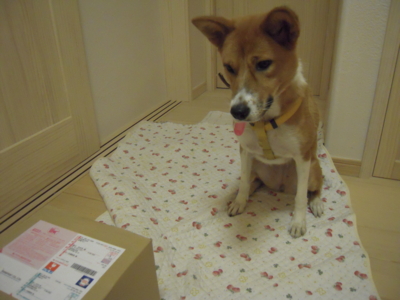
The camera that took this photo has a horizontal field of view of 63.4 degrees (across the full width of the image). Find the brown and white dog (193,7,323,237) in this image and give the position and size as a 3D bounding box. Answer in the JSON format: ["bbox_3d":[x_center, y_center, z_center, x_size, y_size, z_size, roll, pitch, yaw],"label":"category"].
[{"bbox_3d":[0.211,-0.120,0.972,0.300,0.555,0.420,8,25,23],"label":"brown and white dog"}]

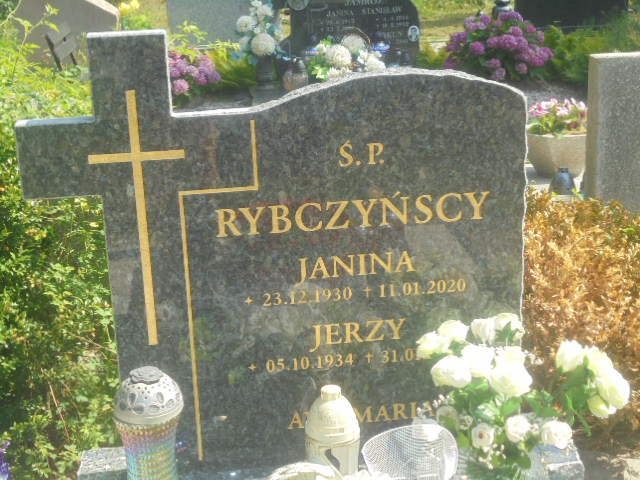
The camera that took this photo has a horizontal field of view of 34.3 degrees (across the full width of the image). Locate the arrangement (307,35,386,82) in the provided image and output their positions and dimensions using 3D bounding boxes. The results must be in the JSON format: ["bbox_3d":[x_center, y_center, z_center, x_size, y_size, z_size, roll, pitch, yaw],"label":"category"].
[{"bbox_3d":[0.157,-1.010,5.942,0.430,0.290,0.340,-4,17,-5],"label":"arrangement"}]

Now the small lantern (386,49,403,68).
[{"bbox_3d":[0.450,-1.069,6.274,0.095,0.170,0.095,-4,17,-5],"label":"small lantern"}]

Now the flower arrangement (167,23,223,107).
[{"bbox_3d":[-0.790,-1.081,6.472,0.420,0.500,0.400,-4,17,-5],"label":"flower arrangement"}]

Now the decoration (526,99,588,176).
[{"bbox_3d":[1.004,-0.426,4.393,0.280,0.300,0.280,-4,17,-5],"label":"decoration"}]

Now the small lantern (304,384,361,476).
[{"bbox_3d":[0.028,0.383,1.944,0.102,0.235,0.102,-4,17,-5],"label":"small lantern"}]

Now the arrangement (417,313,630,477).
[{"bbox_3d":[0.380,0.325,1.958,0.360,0.330,0.260,-4,17,-5],"label":"arrangement"}]

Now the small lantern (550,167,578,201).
[{"bbox_3d":[0.979,-0.228,4.169,0.108,0.130,0.108,-4,17,-5],"label":"small lantern"}]

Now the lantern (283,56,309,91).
[{"bbox_3d":[-0.133,-0.921,5.829,0.140,0.200,0.140,-4,17,-5],"label":"lantern"}]

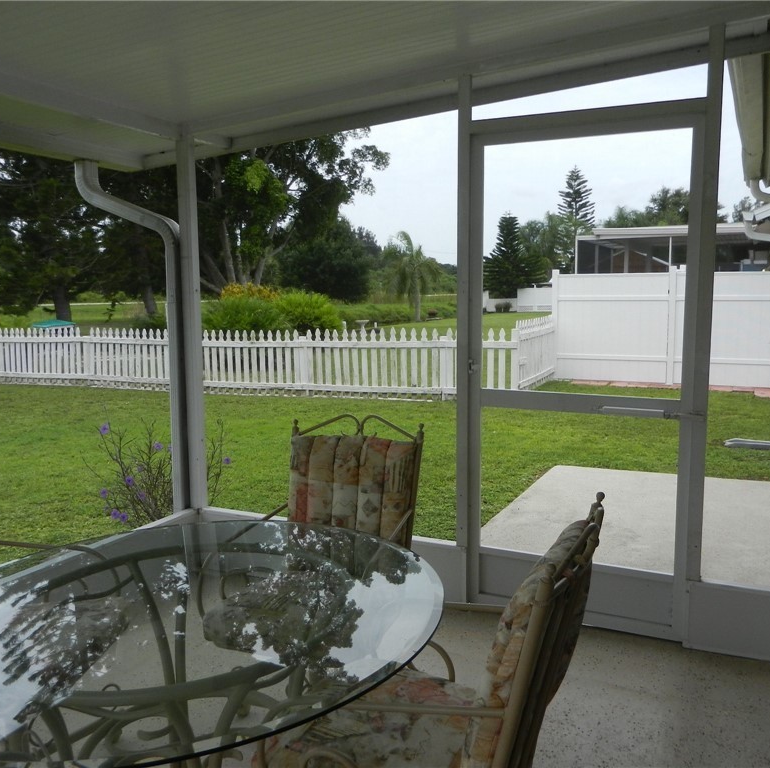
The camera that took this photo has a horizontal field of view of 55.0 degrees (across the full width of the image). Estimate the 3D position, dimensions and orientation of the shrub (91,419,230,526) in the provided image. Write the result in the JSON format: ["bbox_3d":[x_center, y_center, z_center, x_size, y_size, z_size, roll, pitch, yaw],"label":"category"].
[{"bbox_3d":[-1.335,0.586,4.550,0.800,0.700,0.700,0,7,0],"label":"shrub"}]

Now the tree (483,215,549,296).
[{"bbox_3d":[11.028,-10.568,64.210,6.700,8.600,6.700,0,7,0],"label":"tree"}]

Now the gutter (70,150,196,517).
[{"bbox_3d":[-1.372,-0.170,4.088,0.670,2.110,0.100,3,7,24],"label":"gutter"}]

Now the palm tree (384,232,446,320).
[{"bbox_3d":[1.597,-5.800,40.097,3.300,4.950,3.300,0,7,0],"label":"palm tree"}]

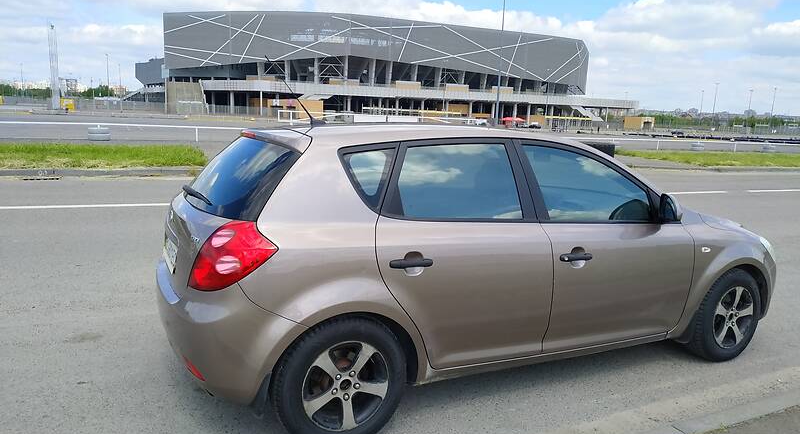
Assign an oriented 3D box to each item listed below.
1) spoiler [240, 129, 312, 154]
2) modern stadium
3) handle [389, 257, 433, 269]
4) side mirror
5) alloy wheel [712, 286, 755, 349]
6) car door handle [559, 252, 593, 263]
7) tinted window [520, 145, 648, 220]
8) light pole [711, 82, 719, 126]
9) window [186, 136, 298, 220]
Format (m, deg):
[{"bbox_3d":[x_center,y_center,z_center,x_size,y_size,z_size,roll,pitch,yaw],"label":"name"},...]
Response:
[{"bbox_3d":[-0.736,-0.435,3.006,0.260,0.110,1.120,-3,11,-25],"label":"spoiler"},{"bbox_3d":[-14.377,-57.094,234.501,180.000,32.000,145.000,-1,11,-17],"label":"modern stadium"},{"bbox_3d":[0.045,0.205,2.500,0.220,0.040,0.045,-3,11,-25],"label":"handle"},{"bbox_3d":[1.463,-0.056,3.057,0.110,0.155,0.170,-3,11,-25],"label":"side mirror"},{"bbox_3d":[2.135,0.639,3.675,0.415,0.415,0.170,-3,11,-25],"label":"alloy wheel"},{"bbox_3d":[0.917,0.207,2.911,0.220,0.040,0.045,-3,11,-25],"label":"car door handle"},{"bbox_3d":[1.057,-0.191,3.087,0.860,0.430,0.050,-3,-11,-25],"label":"tinted window"},{"bbox_3d":[102.217,-36.425,180.000,1.620,14.500,0.800,2,10,0],"label":"light pole"},{"bbox_3d":[-0.876,-0.220,2.979,0.170,0.490,1.280,34,-6,-26],"label":"window"}]

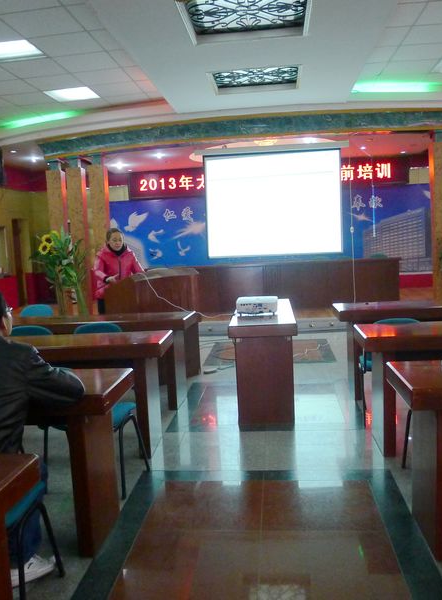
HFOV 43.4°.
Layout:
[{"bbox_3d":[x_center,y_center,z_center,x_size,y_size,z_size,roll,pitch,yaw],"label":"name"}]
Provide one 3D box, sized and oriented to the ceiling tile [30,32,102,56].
[{"bbox_3d":[-1.510,-2.532,5.495,0.600,0.020,0.600,-2,7,6],"label":"ceiling tile"}]

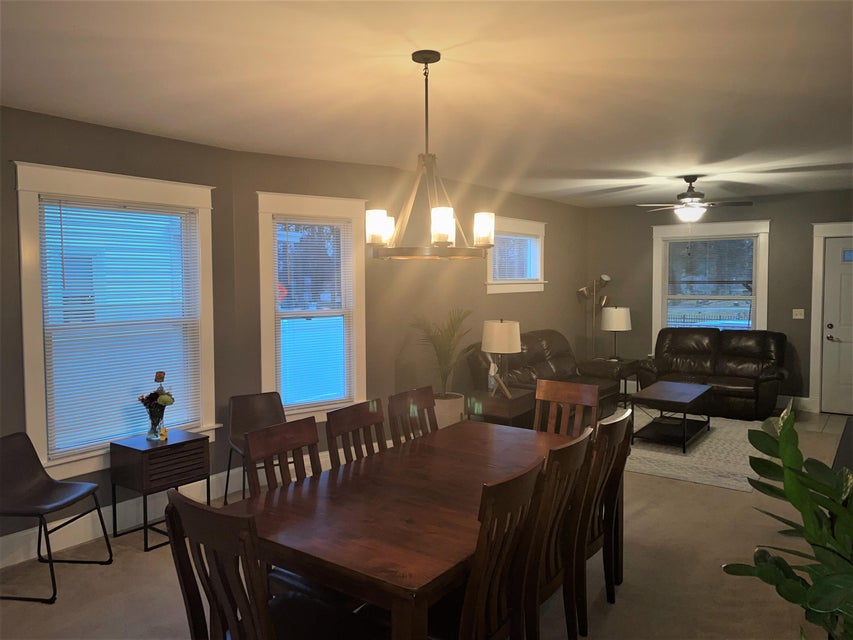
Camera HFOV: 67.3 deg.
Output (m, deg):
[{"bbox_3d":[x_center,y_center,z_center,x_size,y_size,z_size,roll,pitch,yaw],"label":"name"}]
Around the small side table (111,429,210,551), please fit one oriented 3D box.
[{"bbox_3d":[-1.634,1.034,3.985,0.343,0.584,0.452,2,4,37],"label":"small side table"}]

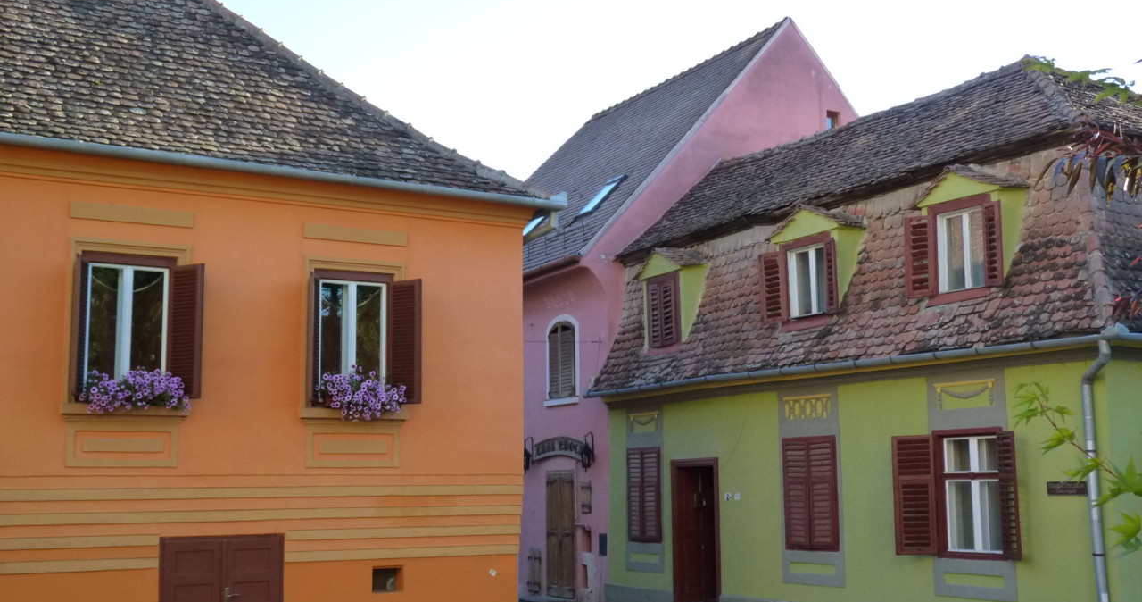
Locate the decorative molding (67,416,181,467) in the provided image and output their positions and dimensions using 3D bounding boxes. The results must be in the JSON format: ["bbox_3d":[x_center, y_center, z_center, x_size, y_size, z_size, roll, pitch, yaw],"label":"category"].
[{"bbox_3d":[-4.230,1.332,12.544,1.049,0.493,0.080,4,-9,-30],"label":"decorative molding"}]

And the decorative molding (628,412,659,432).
[{"bbox_3d":[1.181,1.994,21.708,0.050,0.292,0.814,5,-10,-33],"label":"decorative molding"}]

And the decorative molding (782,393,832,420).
[{"bbox_3d":[3.058,1.373,17.094,0.050,0.277,0.929,4,-10,-31],"label":"decorative molding"}]

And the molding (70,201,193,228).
[{"bbox_3d":[-4.166,-0.818,12.574,1.128,0.151,0.050,4,-9,-30],"label":"molding"}]

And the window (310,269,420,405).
[{"bbox_3d":[-2.150,0.384,13.800,1.125,1.429,0.380,4,-9,-30],"label":"window"}]

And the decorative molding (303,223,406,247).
[{"bbox_3d":[-2.266,-0.699,14.026,1.159,0.149,0.050,4,-9,-30],"label":"decorative molding"}]

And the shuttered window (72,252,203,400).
[{"bbox_3d":[-4.138,0.248,12.642,1.139,1.417,0.380,4,-9,-30],"label":"shuttered window"}]

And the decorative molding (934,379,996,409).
[{"bbox_3d":[4.816,1.144,16.195,0.050,0.310,0.940,5,-10,-33],"label":"decorative molding"}]

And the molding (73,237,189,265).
[{"bbox_3d":[-4.158,-0.474,12.527,1.107,0.170,0.070,4,-9,-30],"label":"molding"}]

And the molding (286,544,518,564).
[{"bbox_3d":[-1.704,2.646,13.865,2.646,0.100,0.050,4,-9,-30],"label":"molding"}]

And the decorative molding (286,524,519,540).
[{"bbox_3d":[-1.694,2.433,13.902,2.664,0.095,0.050,4,-9,-30],"label":"decorative molding"}]

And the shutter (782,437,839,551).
[{"bbox_3d":[3.313,2.679,18.335,0.080,1.579,1.069,5,-10,-33],"label":"shutter"}]

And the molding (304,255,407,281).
[{"bbox_3d":[-2.215,-0.329,13.646,1.097,0.188,0.070,4,-9,-30],"label":"molding"}]

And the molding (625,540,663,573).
[{"bbox_3d":[1.122,3.877,19.949,0.050,0.424,0.963,4,-10,-31],"label":"molding"}]

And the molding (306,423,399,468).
[{"bbox_3d":[-2.203,1.467,13.384,1.001,0.440,0.060,4,-9,-30],"label":"molding"}]

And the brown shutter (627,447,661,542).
[{"bbox_3d":[1.116,2.954,20.072,0.060,1.427,0.885,4,-10,-31],"label":"brown shutter"}]

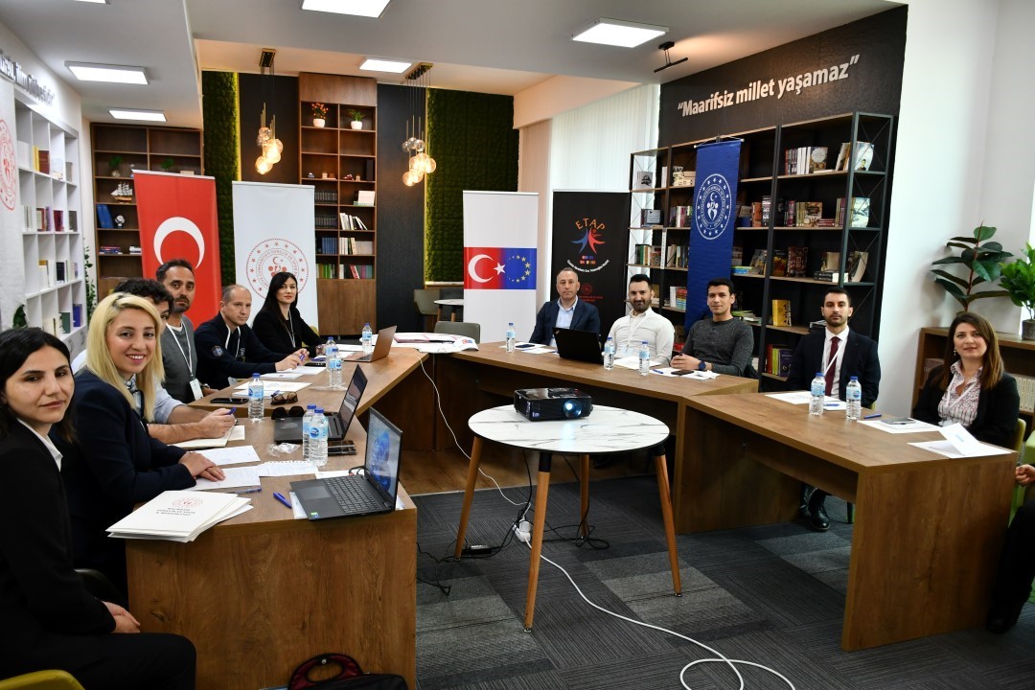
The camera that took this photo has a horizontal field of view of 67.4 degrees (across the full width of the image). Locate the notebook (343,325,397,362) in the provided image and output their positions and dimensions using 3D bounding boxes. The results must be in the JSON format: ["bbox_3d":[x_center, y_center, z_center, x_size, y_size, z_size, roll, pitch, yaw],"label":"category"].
[{"bbox_3d":[-0.954,-0.009,5.005,0.250,0.207,0.300,3,8,9],"label":"notebook"}]

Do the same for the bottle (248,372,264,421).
[{"bbox_3d":[-1.134,0.222,3.365,0.065,0.207,0.065,-1,8,-19],"label":"bottle"}]

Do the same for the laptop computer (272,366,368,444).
[{"bbox_3d":[-0.819,0.235,3.218,0.350,0.237,0.380,-1,8,-16],"label":"laptop computer"}]

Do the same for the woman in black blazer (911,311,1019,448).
[{"bbox_3d":[2.017,0.483,3.693,0.720,1.270,0.500,-4,10,-37],"label":"woman in black blazer"}]

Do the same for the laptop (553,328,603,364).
[{"bbox_3d":[0.484,-0.008,5.229,0.340,0.223,0.321,9,10,41],"label":"laptop"}]

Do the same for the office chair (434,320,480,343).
[{"bbox_3d":[-0.536,0.217,6.846,0.480,0.790,0.540,0,8,-11],"label":"office chair"}]

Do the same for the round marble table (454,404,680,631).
[{"bbox_3d":[0.216,0.719,3.550,0.910,0.733,0.910,2,8,0],"label":"round marble table"}]

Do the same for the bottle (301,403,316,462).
[{"bbox_3d":[-0.743,0.311,2.805,0.065,0.205,0.065,0,8,-15],"label":"bottle"}]

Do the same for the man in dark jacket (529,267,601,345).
[{"bbox_3d":[0.309,0.085,5.909,0.560,1.340,0.760,5,9,22],"label":"man in dark jacket"}]

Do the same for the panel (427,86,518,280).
[{"bbox_3d":[-0.678,-2.388,11.870,1.457,2.868,0.100,-1,8,-17],"label":"panel"}]

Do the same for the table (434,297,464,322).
[{"bbox_3d":[-0.592,-0.149,9.539,0.880,0.745,0.880,2,8,0],"label":"table"}]

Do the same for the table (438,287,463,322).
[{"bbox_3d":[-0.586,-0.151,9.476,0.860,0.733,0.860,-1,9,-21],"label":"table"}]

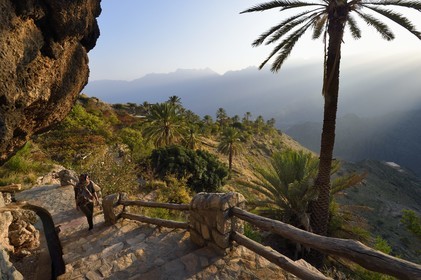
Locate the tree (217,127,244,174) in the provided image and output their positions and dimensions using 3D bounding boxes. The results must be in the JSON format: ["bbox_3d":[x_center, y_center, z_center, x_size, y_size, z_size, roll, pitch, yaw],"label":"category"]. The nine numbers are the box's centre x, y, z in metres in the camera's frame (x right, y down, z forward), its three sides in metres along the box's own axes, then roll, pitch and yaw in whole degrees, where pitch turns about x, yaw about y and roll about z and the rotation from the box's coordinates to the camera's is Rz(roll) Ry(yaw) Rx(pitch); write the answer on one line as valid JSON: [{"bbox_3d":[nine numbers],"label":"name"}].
[{"bbox_3d":[2.840,1.575,30.000,3.971,7.044,3.971,0,11,0],"label":"tree"}]

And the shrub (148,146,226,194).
[{"bbox_3d":[-1.504,2.141,15.500,5.660,3.702,5.094,0,11,0],"label":"shrub"}]

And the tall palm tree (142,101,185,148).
[{"bbox_3d":[-6.203,-1.658,28.000,5.447,6.567,5.447,0,11,0],"label":"tall palm tree"}]

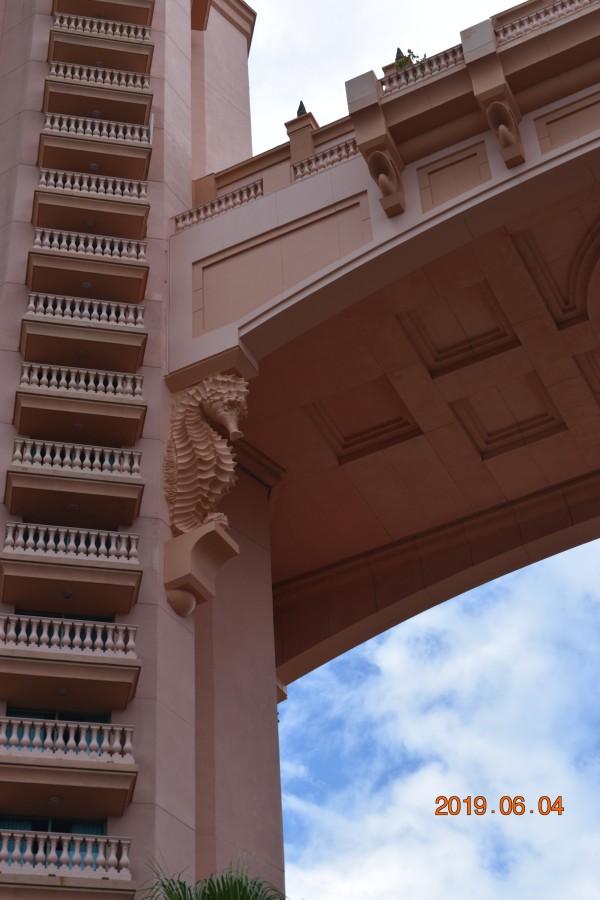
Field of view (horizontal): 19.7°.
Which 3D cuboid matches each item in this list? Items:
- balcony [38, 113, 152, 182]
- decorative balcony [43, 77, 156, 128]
[{"bbox_3d":[-6.293,-9.287,53.036,3.361,1.568,1.210,6,-45,-10],"label":"balcony"},{"bbox_3d":[-6.917,-12.152,59.204,3.635,1.671,1.302,6,-44,-10],"label":"decorative balcony"}]

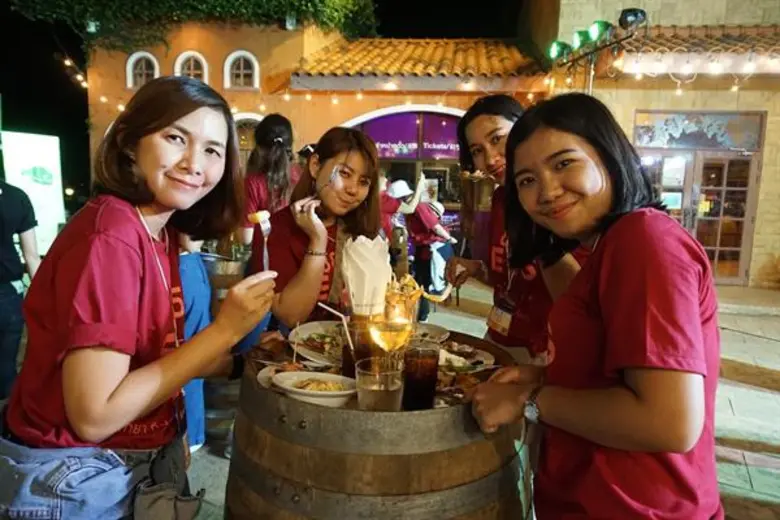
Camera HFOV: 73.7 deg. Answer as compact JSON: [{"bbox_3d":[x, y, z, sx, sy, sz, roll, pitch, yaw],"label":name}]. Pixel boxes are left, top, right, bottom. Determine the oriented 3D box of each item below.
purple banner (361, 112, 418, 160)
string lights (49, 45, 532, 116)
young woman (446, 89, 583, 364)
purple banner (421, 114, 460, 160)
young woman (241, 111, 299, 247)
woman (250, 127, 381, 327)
[{"bbox_3d":[0.008,-2.016,8.419,0.930,0.770,0.040,2,7,3],"label":"purple banner"},{"bbox_3d":[-1.396,-2.724,7.936,7.300,1.000,0.500,2,7,3],"label":"string lights"},{"bbox_3d":[0.349,0.342,1.511,0.480,1.570,0.420,7,9,37],"label":"young woman"},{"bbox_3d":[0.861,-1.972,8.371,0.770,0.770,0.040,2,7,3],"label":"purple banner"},{"bbox_3d":[-0.551,0.176,2.441,0.440,1.630,0.320,0,7,-17],"label":"young woman"},{"bbox_3d":[-0.166,0.358,1.535,0.460,1.520,0.420,-1,8,-24],"label":"woman"}]

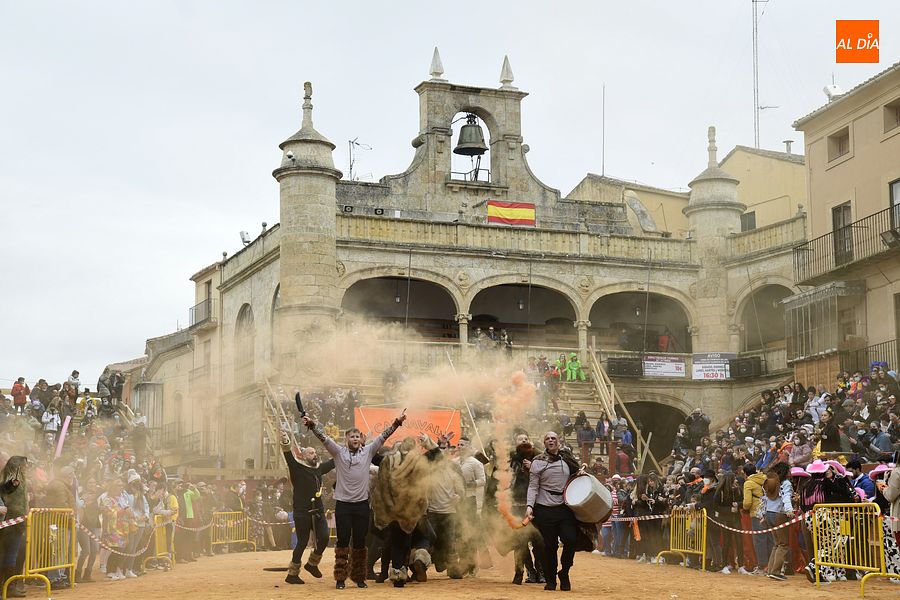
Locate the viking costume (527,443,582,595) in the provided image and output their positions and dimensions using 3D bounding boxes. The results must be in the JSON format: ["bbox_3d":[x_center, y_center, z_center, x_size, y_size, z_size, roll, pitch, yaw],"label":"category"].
[{"bbox_3d":[1.157,2.366,16.900,0.594,1.756,0.500,-1,-8,6],"label":"viking costume"}]

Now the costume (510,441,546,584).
[{"bbox_3d":[0.906,2.470,17.800,0.540,1.770,0.450,-1,-8,3],"label":"costume"}]

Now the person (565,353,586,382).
[{"bbox_3d":[5.311,2.838,63.000,0.700,1.170,0.650,2,-9,-18],"label":"person"}]

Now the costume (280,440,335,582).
[{"bbox_3d":[-1.691,2.444,17.700,0.650,1.780,0.520,5,-10,-33],"label":"costume"}]

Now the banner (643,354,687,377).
[{"bbox_3d":[9.250,2.852,64.500,2.100,1.000,0.040,3,-9,-24],"label":"banner"}]

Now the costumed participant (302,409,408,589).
[{"bbox_3d":[-1.054,2.238,16.950,1.149,1.987,0.500,0,-8,0],"label":"costumed participant"}]

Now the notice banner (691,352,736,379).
[{"bbox_3d":[9.874,2.492,56.200,1.745,1.025,0.040,1,-8,-8],"label":"notice banner"}]

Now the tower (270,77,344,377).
[{"bbox_3d":[-4.988,-2.677,52.500,2.450,10.187,2.450,0,-8,0],"label":"tower"}]

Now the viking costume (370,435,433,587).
[{"bbox_3d":[-0.556,2.406,17.100,0.650,1.664,0.600,0,-8,0],"label":"viking costume"}]

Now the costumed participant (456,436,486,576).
[{"bbox_3d":[0.271,2.613,19.000,0.500,1.750,0.420,-5,-9,30],"label":"costumed participant"}]

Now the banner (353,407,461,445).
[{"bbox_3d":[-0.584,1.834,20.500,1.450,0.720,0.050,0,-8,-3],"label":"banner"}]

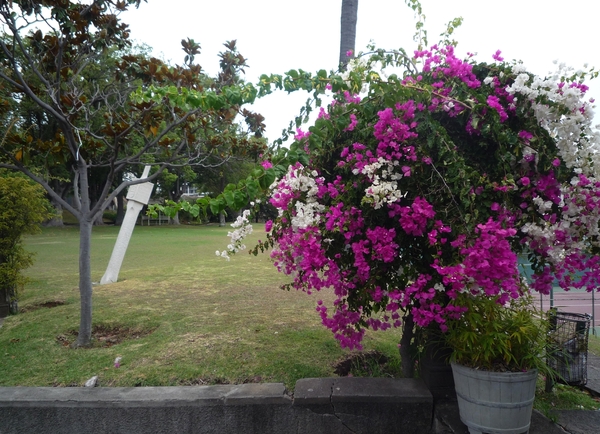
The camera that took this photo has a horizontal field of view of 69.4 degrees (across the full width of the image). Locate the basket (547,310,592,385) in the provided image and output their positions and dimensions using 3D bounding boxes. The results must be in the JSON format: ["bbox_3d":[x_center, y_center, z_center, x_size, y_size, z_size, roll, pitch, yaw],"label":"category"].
[{"bbox_3d":[2.667,1.300,4.300,0.360,0.650,0.360,-1,-1,32],"label":"basket"}]

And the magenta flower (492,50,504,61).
[{"bbox_3d":[1.832,-1.491,4.000,0.100,0.100,0.090,0,-1,25],"label":"magenta flower"}]

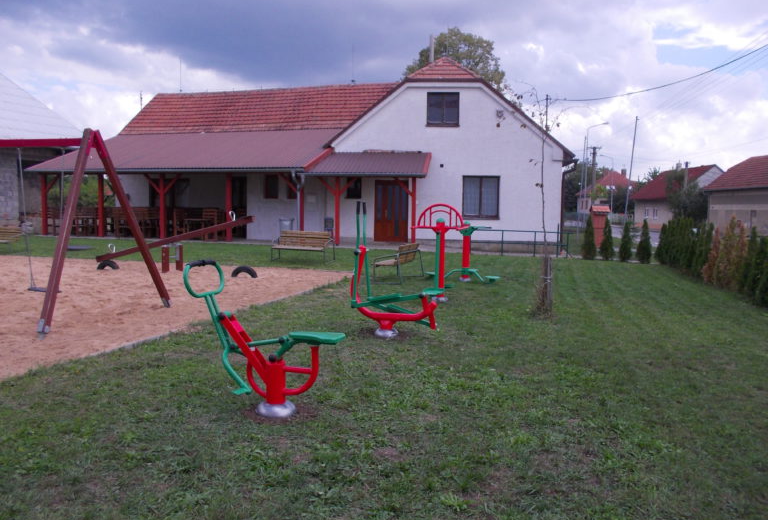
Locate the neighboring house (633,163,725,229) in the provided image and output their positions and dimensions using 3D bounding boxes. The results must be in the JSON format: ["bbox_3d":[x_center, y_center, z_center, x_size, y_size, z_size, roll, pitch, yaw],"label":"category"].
[{"bbox_3d":[31.002,-6.218,66.179,7.800,6.200,14.000,0,4,-6],"label":"neighboring house"}]

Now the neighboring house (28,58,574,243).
[{"bbox_3d":[-2.832,-4.343,27.649,20.600,7.200,12.800,2,5,12],"label":"neighboring house"}]

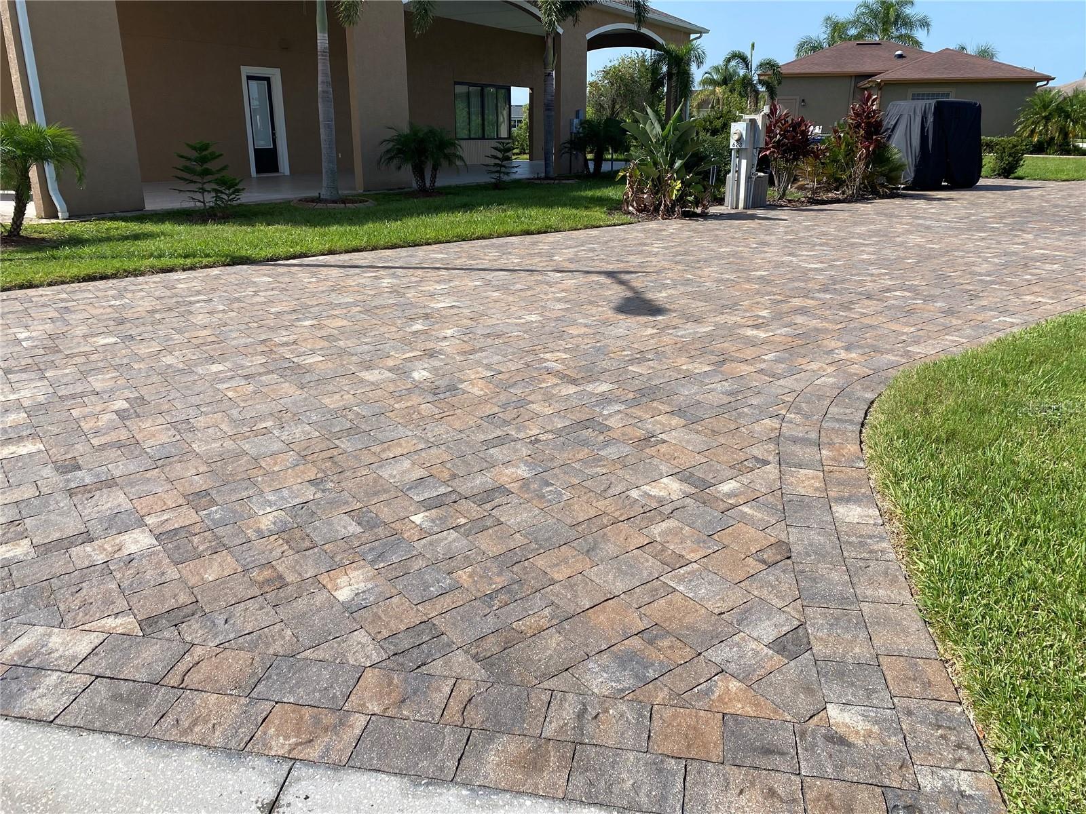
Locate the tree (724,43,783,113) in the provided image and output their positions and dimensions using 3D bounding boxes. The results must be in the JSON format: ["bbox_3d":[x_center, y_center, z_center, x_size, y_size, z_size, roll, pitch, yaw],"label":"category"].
[{"bbox_3d":[6.319,-9.147,24.850,1.766,3.581,1.766,5,19,12],"label":"tree"}]

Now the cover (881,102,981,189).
[{"bbox_3d":[8.767,-6.090,18.946,1.270,1.860,2.400,-2,19,-9],"label":"cover"}]

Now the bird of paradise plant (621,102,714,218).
[{"bbox_3d":[1.861,-3.683,12.207,1.377,1.512,1.377,3,19,8],"label":"bird of paradise plant"}]

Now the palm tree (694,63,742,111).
[{"bbox_3d":[9.841,-17.285,46.887,2.612,4.600,2.612,4,19,10],"label":"palm tree"}]

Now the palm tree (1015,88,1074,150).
[{"bbox_3d":[19.418,-11.006,31.552,1.925,2.451,1.925,11,22,28],"label":"palm tree"}]

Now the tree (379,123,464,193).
[{"bbox_3d":[-2.299,-4.740,15.511,1.549,1.210,1.549,-2,19,-8],"label":"tree"}]

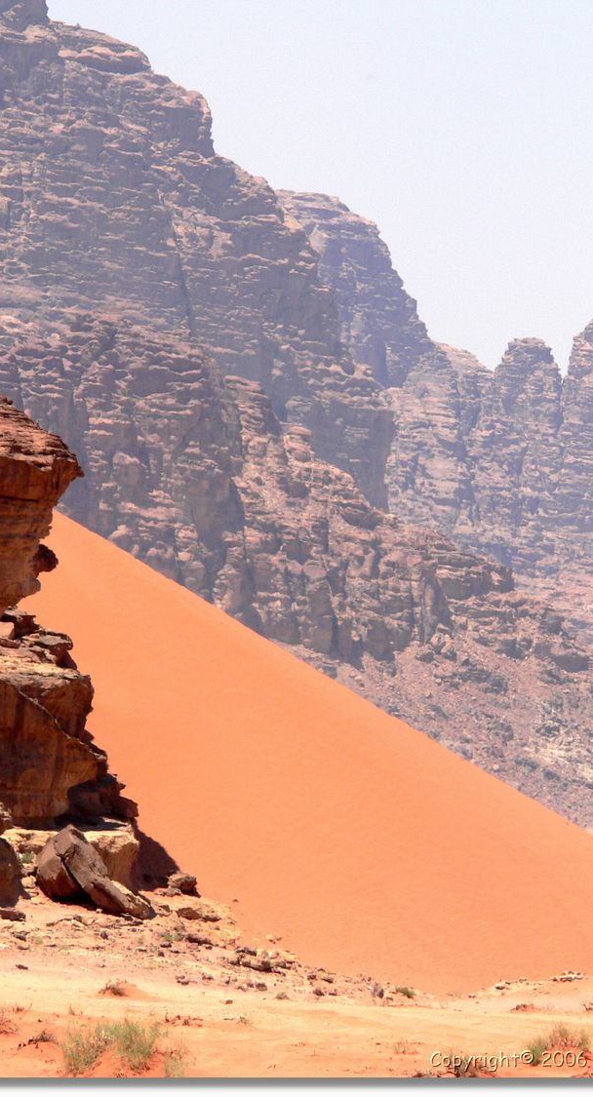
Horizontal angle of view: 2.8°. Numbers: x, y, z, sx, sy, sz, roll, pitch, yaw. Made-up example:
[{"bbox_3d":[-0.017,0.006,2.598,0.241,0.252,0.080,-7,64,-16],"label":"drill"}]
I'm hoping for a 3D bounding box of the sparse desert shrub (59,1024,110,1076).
[{"bbox_3d":[-2.820,6.673,163.000,0.699,0.684,0.664,0,-1,0],"label":"sparse desert shrub"}]

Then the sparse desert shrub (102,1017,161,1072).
[{"bbox_3d":[-2.202,6.645,164.000,0.811,0.734,0.730,0,-1,0],"label":"sparse desert shrub"}]

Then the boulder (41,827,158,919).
[{"bbox_3d":[-3.275,5.376,203.000,1.874,1.571,1.499,0,-1,0],"label":"boulder"}]

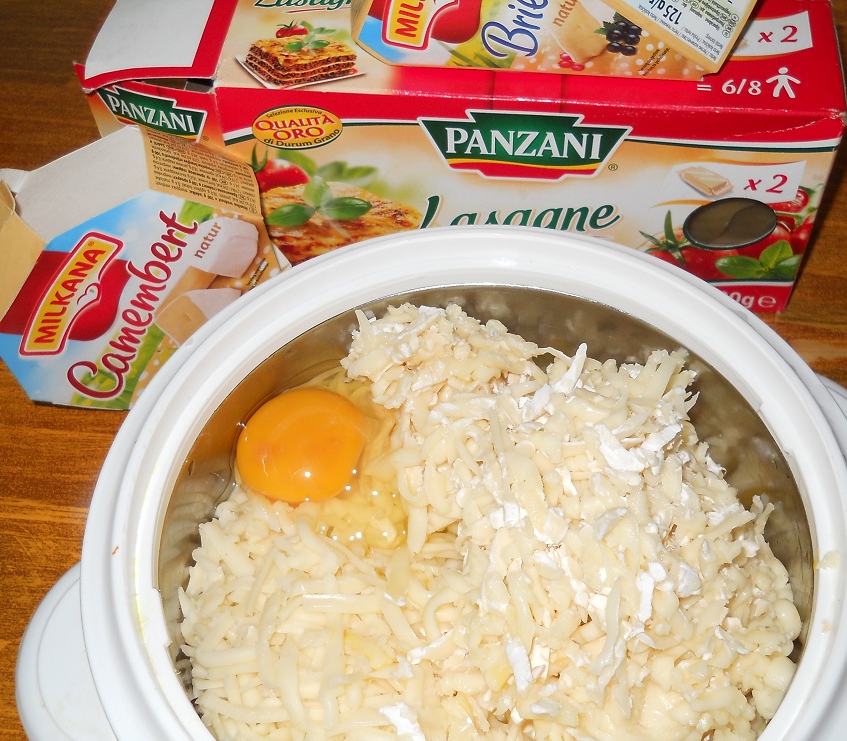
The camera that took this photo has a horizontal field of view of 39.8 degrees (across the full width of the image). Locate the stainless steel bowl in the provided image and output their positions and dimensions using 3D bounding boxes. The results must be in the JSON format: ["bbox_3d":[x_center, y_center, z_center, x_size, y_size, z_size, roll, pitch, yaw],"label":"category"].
[{"bbox_3d":[0.016,0.058,0.310,0.156,0.064,0.156,-2,54,2],"label":"stainless steel bowl"}]

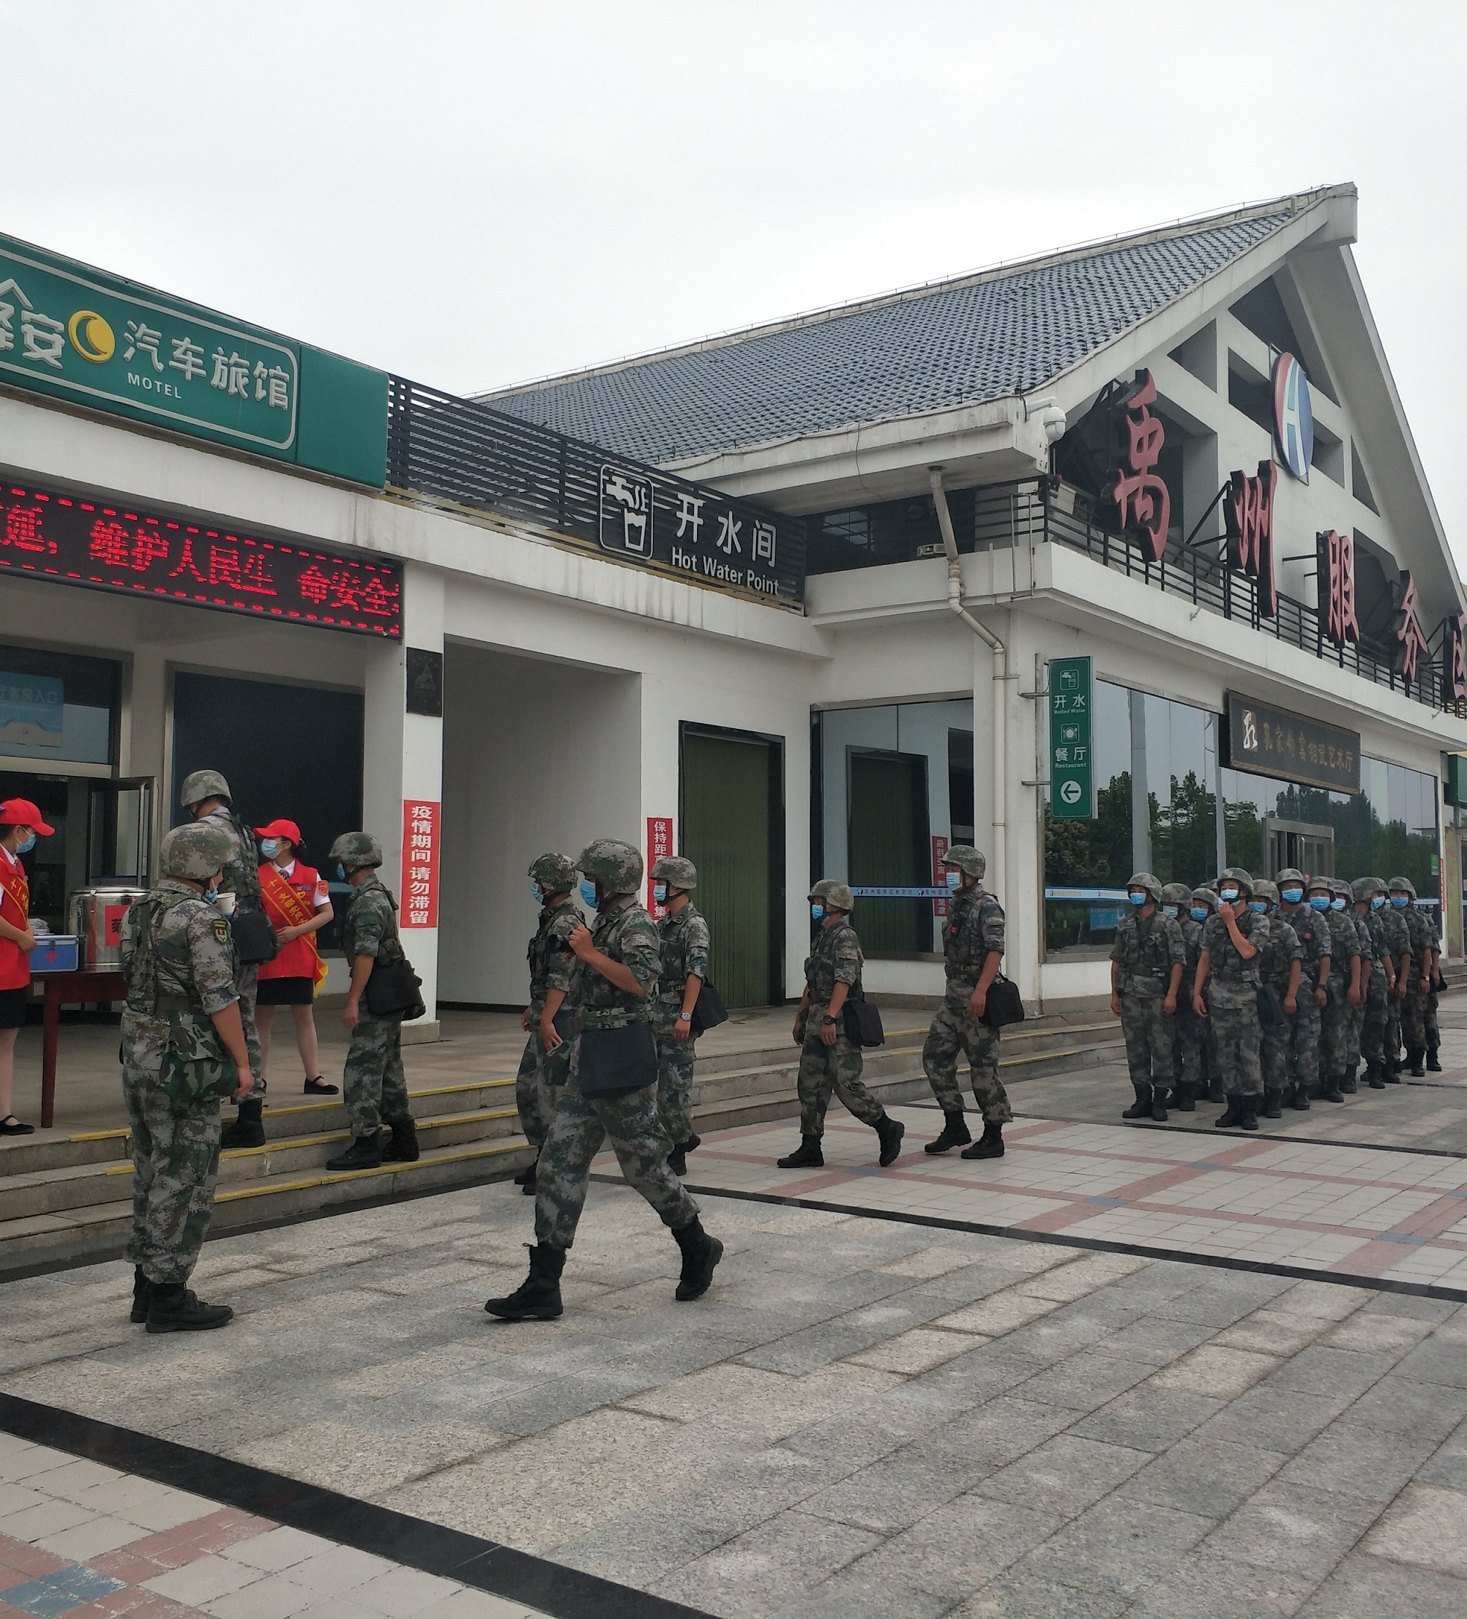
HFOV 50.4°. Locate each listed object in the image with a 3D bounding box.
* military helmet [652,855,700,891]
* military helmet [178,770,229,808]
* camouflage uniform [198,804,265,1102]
[{"bbox_3d":[-0.324,0.357,8.812,0.270,0.190,0.240,2,-3,-22],"label":"military helmet"},{"bbox_3d":[-2.819,-0.112,8.300,0.270,0.205,0.240,-2,-4,30],"label":"military helmet"},{"bbox_3d":[-2.601,0.740,8.000,0.380,1.500,0.470,-3,-5,37],"label":"camouflage uniform"}]

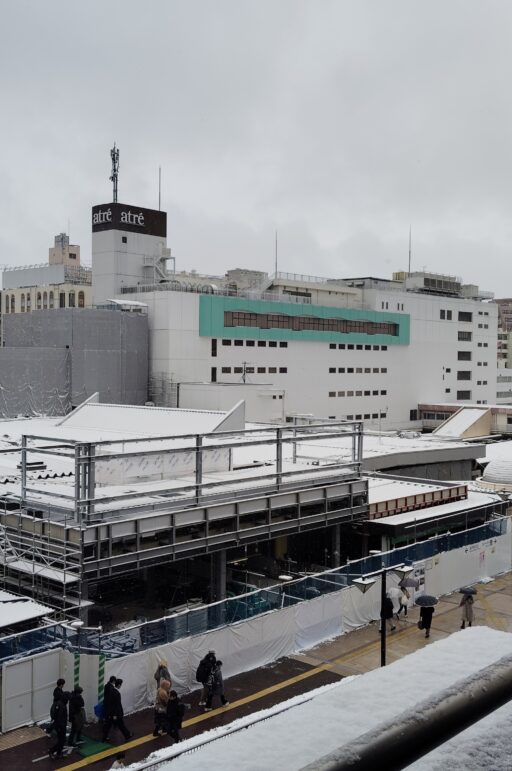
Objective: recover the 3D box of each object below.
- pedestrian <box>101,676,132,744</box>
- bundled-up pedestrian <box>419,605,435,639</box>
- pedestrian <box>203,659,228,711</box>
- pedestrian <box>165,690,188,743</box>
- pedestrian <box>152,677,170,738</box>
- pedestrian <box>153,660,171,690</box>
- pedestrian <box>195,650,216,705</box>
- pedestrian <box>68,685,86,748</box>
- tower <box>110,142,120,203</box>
[{"bbox_3d":[-3.825,8.818,22.614,0.650,1.740,0.550,0,2,-37],"label":"pedestrian"},{"bbox_3d":[6.561,8.770,31.669,0.500,1.600,0.450,2,2,37],"label":"bundled-up pedestrian"},{"bbox_3d":[-1.227,9.820,27.311,0.500,1.580,0.550,2,2,41],"label":"pedestrian"},{"bbox_3d":[-2.400,9.885,24.798,0.500,1.530,0.450,2,2,41],"label":"pedestrian"},{"bbox_3d":[-2.636,8.912,22.950,0.420,1.580,0.500,-1,2,-45],"label":"pedestrian"},{"bbox_3d":[-3.004,9.726,26.713,0.500,1.750,0.450,2,2,41],"label":"pedestrian"},{"bbox_3d":[-1.666,9.698,27.500,0.550,1.800,0.450,2,2,41],"label":"pedestrian"},{"bbox_3d":[-4.786,8.883,22.384,0.440,1.620,0.500,-1,2,-40],"label":"pedestrian"},{"bbox_3d":[-19.896,-29.655,117.285,1.400,9.200,1.400,2,2,43],"label":"tower"}]

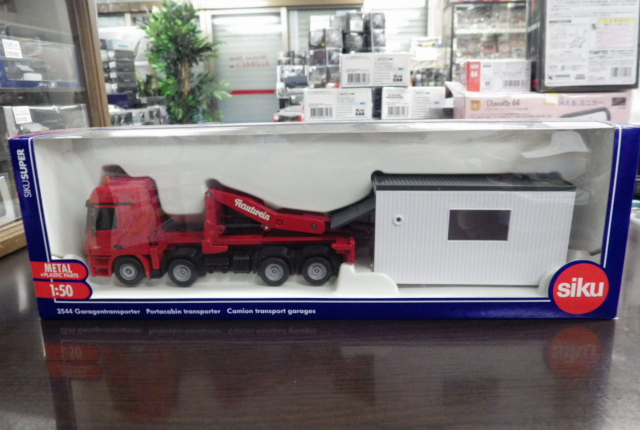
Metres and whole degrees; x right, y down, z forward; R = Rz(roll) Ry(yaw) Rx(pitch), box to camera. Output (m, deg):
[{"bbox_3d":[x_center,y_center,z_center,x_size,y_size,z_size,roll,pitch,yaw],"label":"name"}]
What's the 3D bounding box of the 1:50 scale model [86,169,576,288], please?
[{"bbox_3d":[0.003,0.005,0.363,0.330,0.079,0.055,-1,14,3],"label":"1:50 scale model"}]

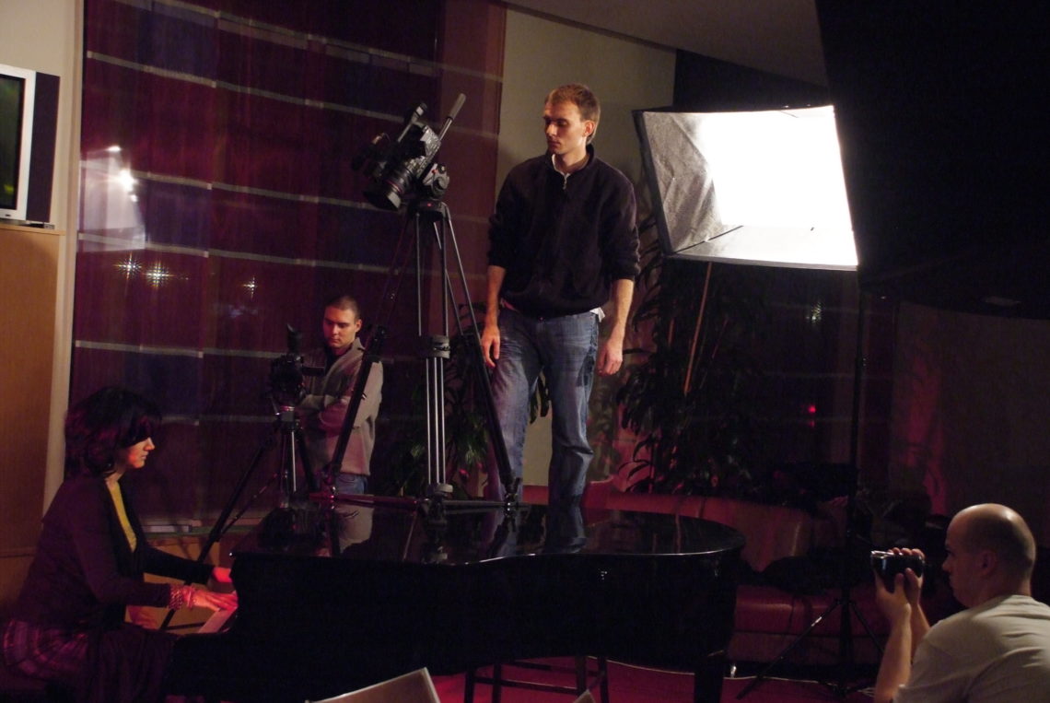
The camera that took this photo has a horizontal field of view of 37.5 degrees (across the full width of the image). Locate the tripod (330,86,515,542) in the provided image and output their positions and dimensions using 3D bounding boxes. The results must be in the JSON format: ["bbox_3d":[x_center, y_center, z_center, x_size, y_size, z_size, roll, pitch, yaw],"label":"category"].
[{"bbox_3d":[-0.300,-0.160,4.920,0.660,1.340,0.600,3,0,-29],"label":"tripod"}]

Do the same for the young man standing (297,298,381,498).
[{"bbox_3d":[-0.860,0.608,7.200,0.500,1.740,0.380,3,0,37],"label":"young man standing"}]

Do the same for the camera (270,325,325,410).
[{"bbox_3d":[-1.020,0.070,6.900,0.240,0.350,0.360,3,0,6],"label":"camera"}]

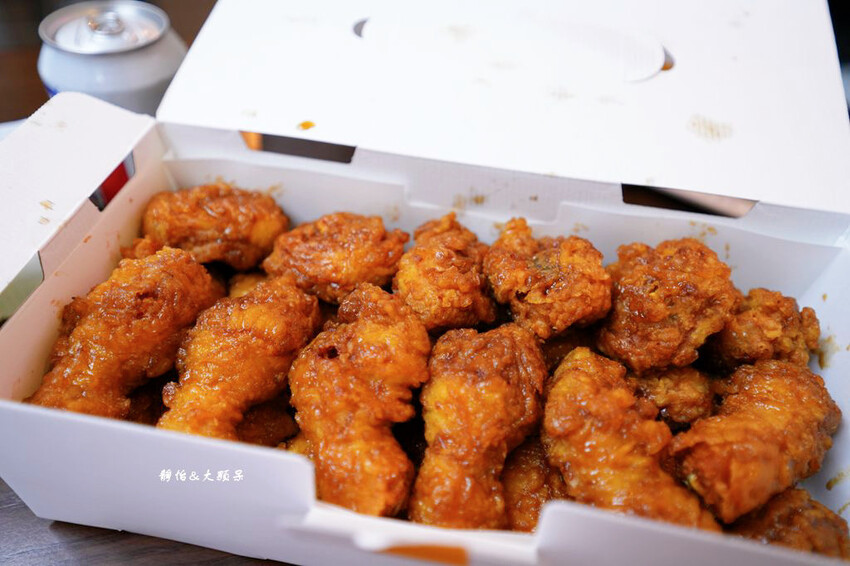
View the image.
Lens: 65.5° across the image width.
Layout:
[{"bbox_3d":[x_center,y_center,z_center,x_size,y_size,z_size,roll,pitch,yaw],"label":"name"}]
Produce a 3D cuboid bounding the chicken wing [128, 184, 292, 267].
[{"bbox_3d":[-0.098,-0.027,0.311,0.077,0.040,0.042,10,46,7],"label":"chicken wing"}]

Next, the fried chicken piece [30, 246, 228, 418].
[{"bbox_3d":[-0.118,0.019,0.264,0.047,0.043,0.092,24,63,19],"label":"fried chicken piece"}]

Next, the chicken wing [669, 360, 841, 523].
[{"bbox_3d":[0.120,0.054,0.235,0.072,0.041,0.044,-39,58,-19],"label":"chicken wing"}]

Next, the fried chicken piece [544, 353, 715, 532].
[{"bbox_3d":[0.067,0.057,0.235,0.044,0.041,0.083,-24,65,-24],"label":"fried chicken piece"}]

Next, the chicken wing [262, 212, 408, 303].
[{"bbox_3d":[-0.038,-0.012,0.298,0.065,0.039,0.042,-13,48,-15],"label":"chicken wing"}]

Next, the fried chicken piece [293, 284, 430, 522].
[{"bbox_3d":[-0.024,0.042,0.246,0.049,0.044,0.090,2,62,0],"label":"fried chicken piece"}]

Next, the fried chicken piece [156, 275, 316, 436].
[{"bbox_3d":[-0.071,0.028,0.257,0.044,0.041,0.083,25,64,21],"label":"fried chicken piece"}]

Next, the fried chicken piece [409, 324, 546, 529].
[{"bbox_3d":[0.018,0.048,0.242,0.046,0.044,0.085,11,62,8],"label":"fried chicken piece"}]

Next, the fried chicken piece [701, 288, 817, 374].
[{"bbox_3d":[0.140,0.022,0.275,0.050,0.040,0.045,6,46,3],"label":"fried chicken piece"}]

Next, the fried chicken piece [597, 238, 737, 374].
[{"bbox_3d":[0.098,0.009,0.276,0.056,0.050,0.066,30,61,24],"label":"fried chicken piece"}]

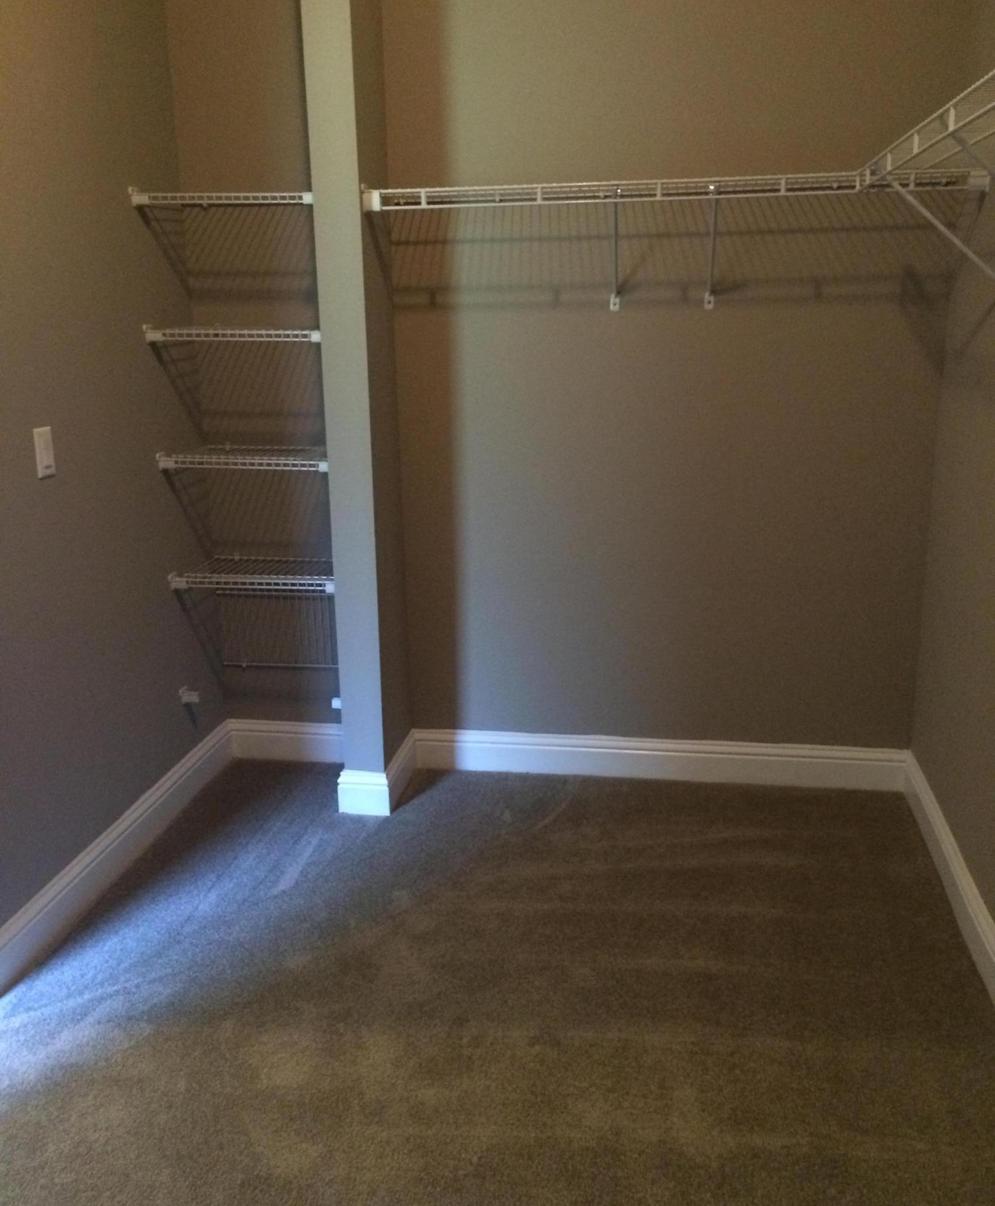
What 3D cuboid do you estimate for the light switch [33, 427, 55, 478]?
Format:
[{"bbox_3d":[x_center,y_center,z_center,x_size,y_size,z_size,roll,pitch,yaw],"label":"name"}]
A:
[{"bbox_3d":[-1.060,-0.352,2.604,0.012,0.115,0.071,2,16,9],"label":"light switch"}]

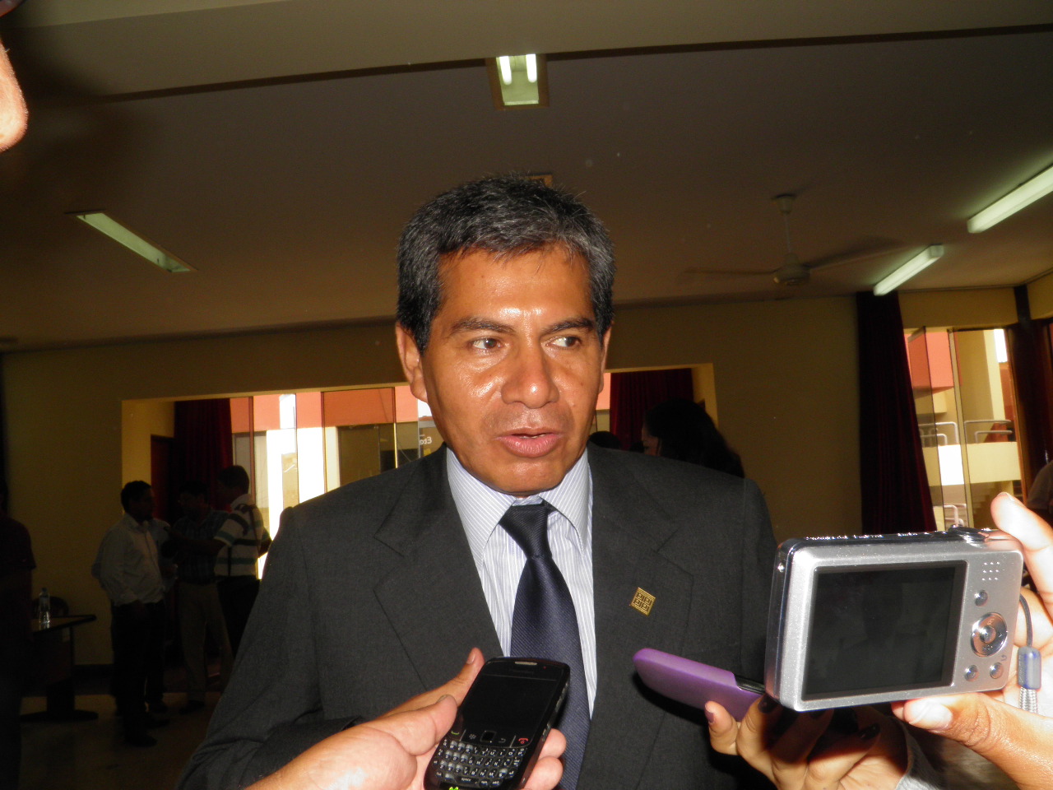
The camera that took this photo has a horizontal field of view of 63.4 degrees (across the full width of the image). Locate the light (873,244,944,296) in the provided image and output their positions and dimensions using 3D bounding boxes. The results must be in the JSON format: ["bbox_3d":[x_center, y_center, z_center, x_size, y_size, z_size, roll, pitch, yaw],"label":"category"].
[{"bbox_3d":[3.126,-1.007,6.990,0.130,0.100,1.210,-4,-7,3],"label":"light"}]

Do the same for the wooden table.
[{"bbox_3d":[-3.576,2.015,5.944,0.620,0.750,1.300,-4,-7,3],"label":"wooden table"}]

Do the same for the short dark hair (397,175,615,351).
[{"bbox_3d":[-0.018,-0.097,0.720,0.182,0.175,0.200,-3,-1,-12],"label":"short dark hair"}]

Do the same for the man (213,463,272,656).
[{"bbox_3d":[-1.876,1.360,5.582,0.540,1.760,0.480,3,-9,-40],"label":"man"}]

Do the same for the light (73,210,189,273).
[{"bbox_3d":[-2.423,-0.950,5.345,0.230,0.100,1.260,-4,-7,3],"label":"light"}]

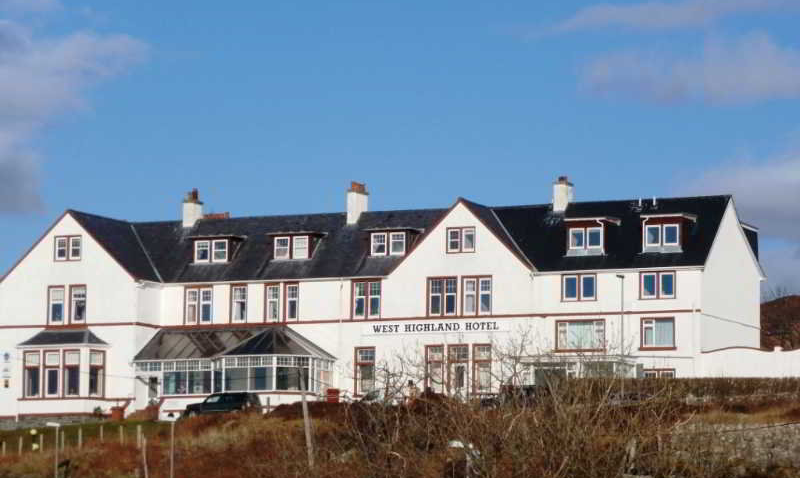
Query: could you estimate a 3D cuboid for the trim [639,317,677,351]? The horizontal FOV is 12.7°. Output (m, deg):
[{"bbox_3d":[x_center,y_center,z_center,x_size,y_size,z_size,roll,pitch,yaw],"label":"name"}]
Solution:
[{"bbox_3d":[14.023,5.170,194.282,2.076,1.821,0.180,-2,-6,22],"label":"trim"}]

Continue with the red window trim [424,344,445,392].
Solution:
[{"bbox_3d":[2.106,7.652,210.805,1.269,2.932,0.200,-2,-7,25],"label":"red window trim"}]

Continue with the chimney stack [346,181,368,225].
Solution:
[{"bbox_3d":[-2.441,-2.007,207.910,0.552,2.576,1.797,-2,-6,22],"label":"chimney stack"}]

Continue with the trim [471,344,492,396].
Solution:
[{"bbox_3d":[4.551,7.234,197.953,1.182,2.838,0.180,-2,-6,22],"label":"trim"}]

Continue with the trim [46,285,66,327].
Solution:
[{"bbox_3d":[-19.618,3.827,204.850,1.157,2.370,0.180,-2,-6,22],"label":"trim"}]

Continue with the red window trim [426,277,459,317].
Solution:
[{"bbox_3d":[2.370,3.258,199.254,1.883,2.232,0.180,-2,-6,22],"label":"red window trim"}]

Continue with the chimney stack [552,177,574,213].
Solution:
[{"bbox_3d":[9.778,-2.659,214.237,1.000,2.176,1.150,-2,-7,25],"label":"chimney stack"}]

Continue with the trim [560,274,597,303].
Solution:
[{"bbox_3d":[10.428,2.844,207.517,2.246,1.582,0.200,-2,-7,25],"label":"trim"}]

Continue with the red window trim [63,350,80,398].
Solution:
[{"bbox_3d":[-19.716,8.152,216.097,1.126,2.937,0.200,-2,-7,25],"label":"red window trim"}]

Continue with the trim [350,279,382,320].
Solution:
[{"bbox_3d":[-1.946,3.635,213.161,1.953,2.403,0.200,-2,-7,25],"label":"trim"}]

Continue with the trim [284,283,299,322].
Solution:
[{"bbox_3d":[-6.100,3.589,202.692,0.903,2.288,0.180,-2,-6,22],"label":"trim"}]

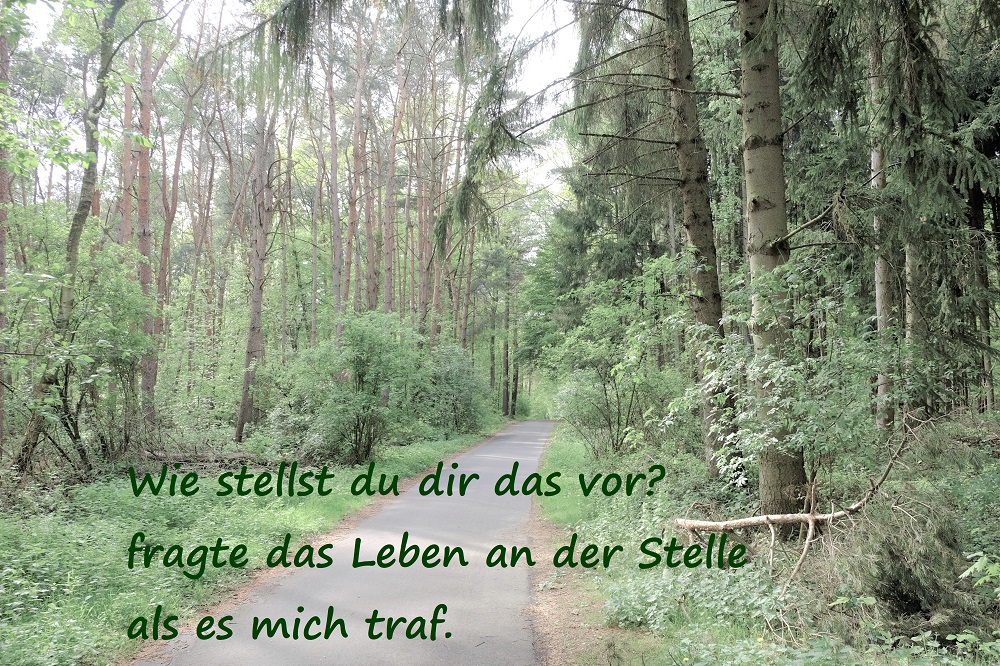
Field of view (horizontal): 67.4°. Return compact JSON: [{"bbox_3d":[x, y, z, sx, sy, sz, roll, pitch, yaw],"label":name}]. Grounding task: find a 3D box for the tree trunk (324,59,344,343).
[{"bbox_3d":[-6.523,-5.270,29.447,0.420,11.400,0.360,-3,-4,0],"label":"tree trunk"}]

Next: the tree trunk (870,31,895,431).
[{"bbox_3d":[10.873,-3.041,21.457,0.480,11.640,0.420,1,-4,0],"label":"tree trunk"}]

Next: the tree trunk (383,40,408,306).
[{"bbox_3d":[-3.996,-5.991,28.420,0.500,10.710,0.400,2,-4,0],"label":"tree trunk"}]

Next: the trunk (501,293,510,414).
[{"bbox_3d":[0.363,1.336,45.289,0.400,7.380,0.380,1,-5,0],"label":"trunk"}]

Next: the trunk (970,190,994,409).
[{"bbox_3d":[17.583,-1.343,27.325,0.420,8.300,0.380,-1,-4,0],"label":"trunk"}]

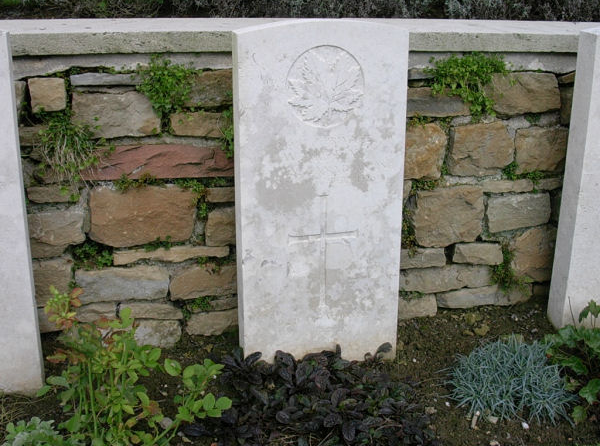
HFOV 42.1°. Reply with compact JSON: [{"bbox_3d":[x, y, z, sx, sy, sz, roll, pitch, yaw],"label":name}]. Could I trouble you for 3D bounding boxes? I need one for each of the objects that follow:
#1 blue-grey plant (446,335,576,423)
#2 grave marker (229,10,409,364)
[{"bbox_3d":[0.477,0.330,1.779,0.280,0.115,0.260,0,17,0],"label":"blue-grey plant"},{"bbox_3d":[0.046,-0.055,1.838,0.381,0.815,0.077,-3,17,-11],"label":"grave marker"}]

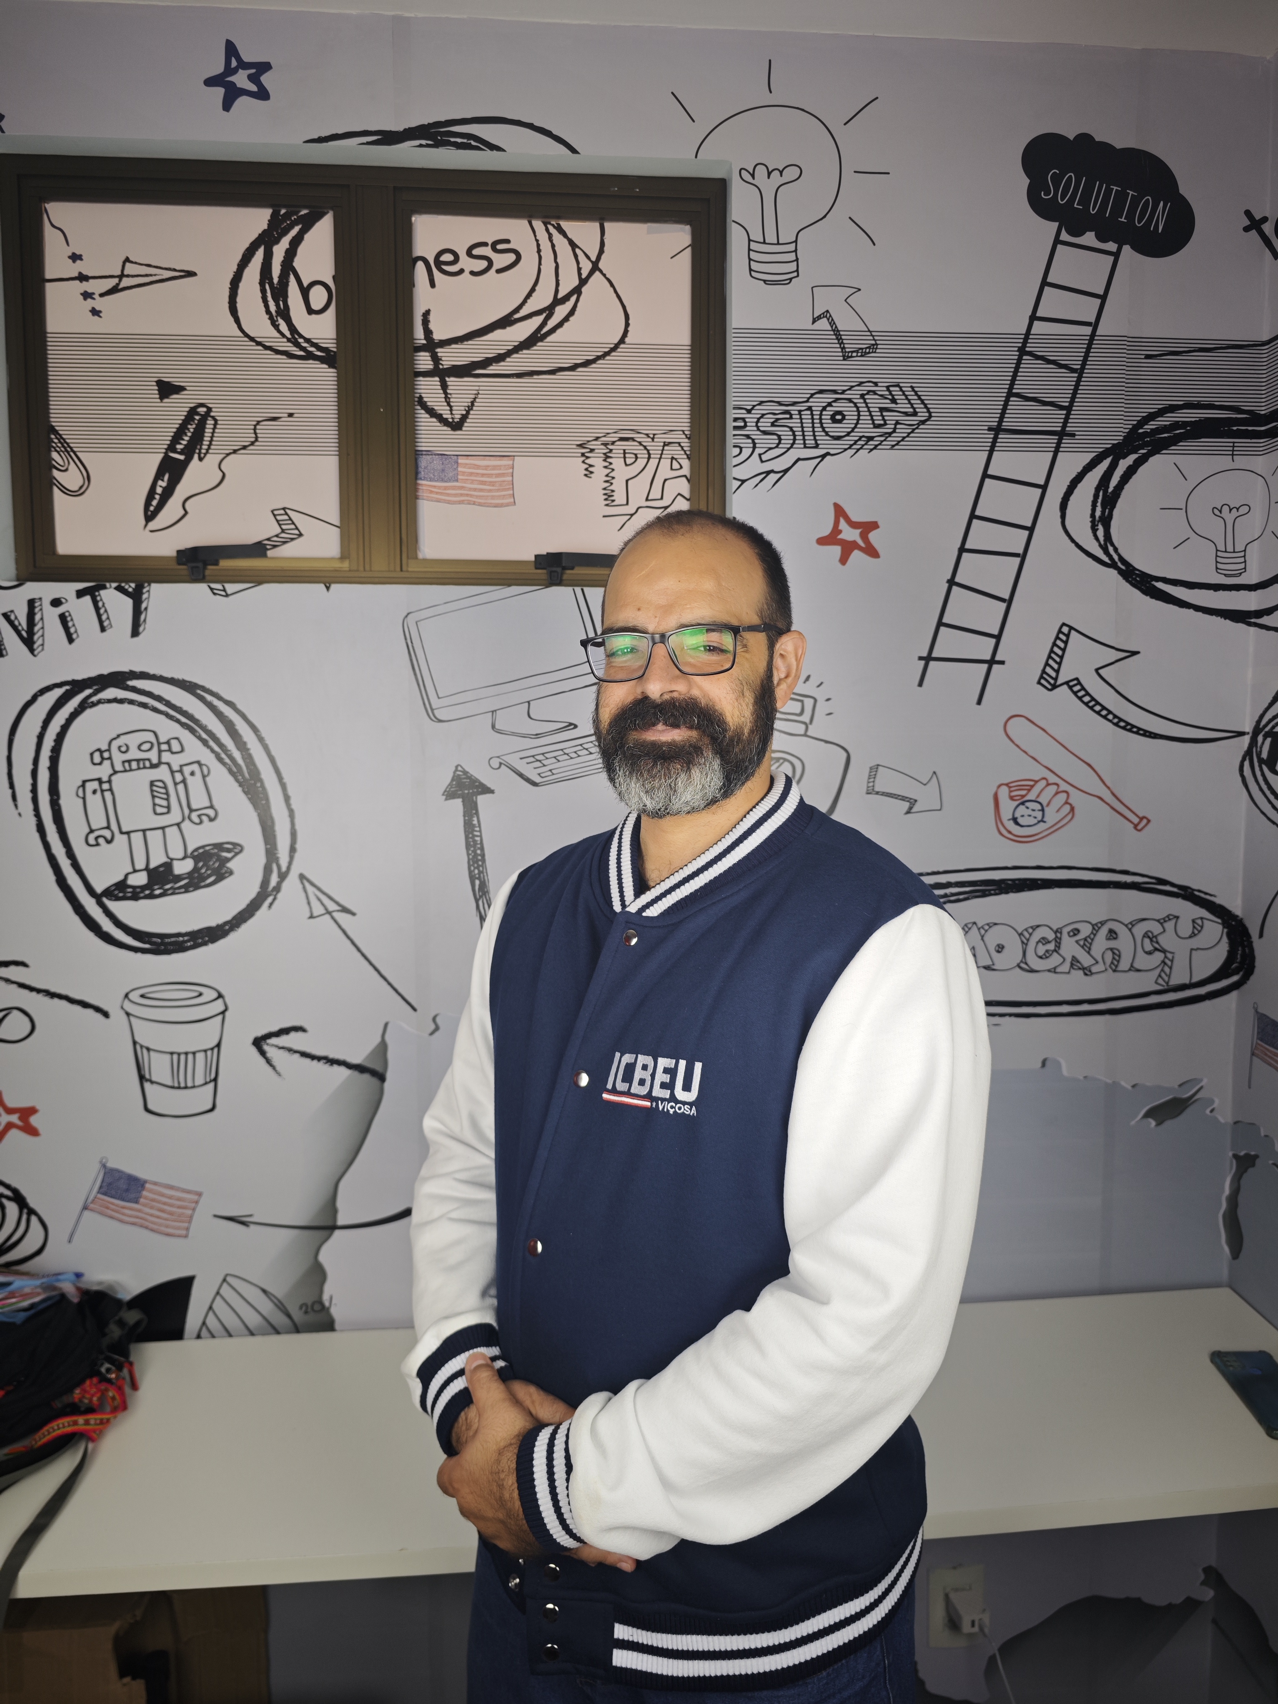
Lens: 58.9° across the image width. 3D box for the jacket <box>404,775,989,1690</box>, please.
[{"bbox_3d":[0.031,0.289,0.969,0.540,0.720,0.370,3,6,41],"label":"jacket"}]

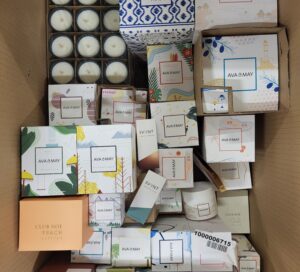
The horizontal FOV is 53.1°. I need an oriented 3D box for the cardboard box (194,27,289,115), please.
[{"bbox_3d":[0.143,-0.099,0.517,0.129,0.140,0.129,-2,90,1],"label":"cardboard box"}]

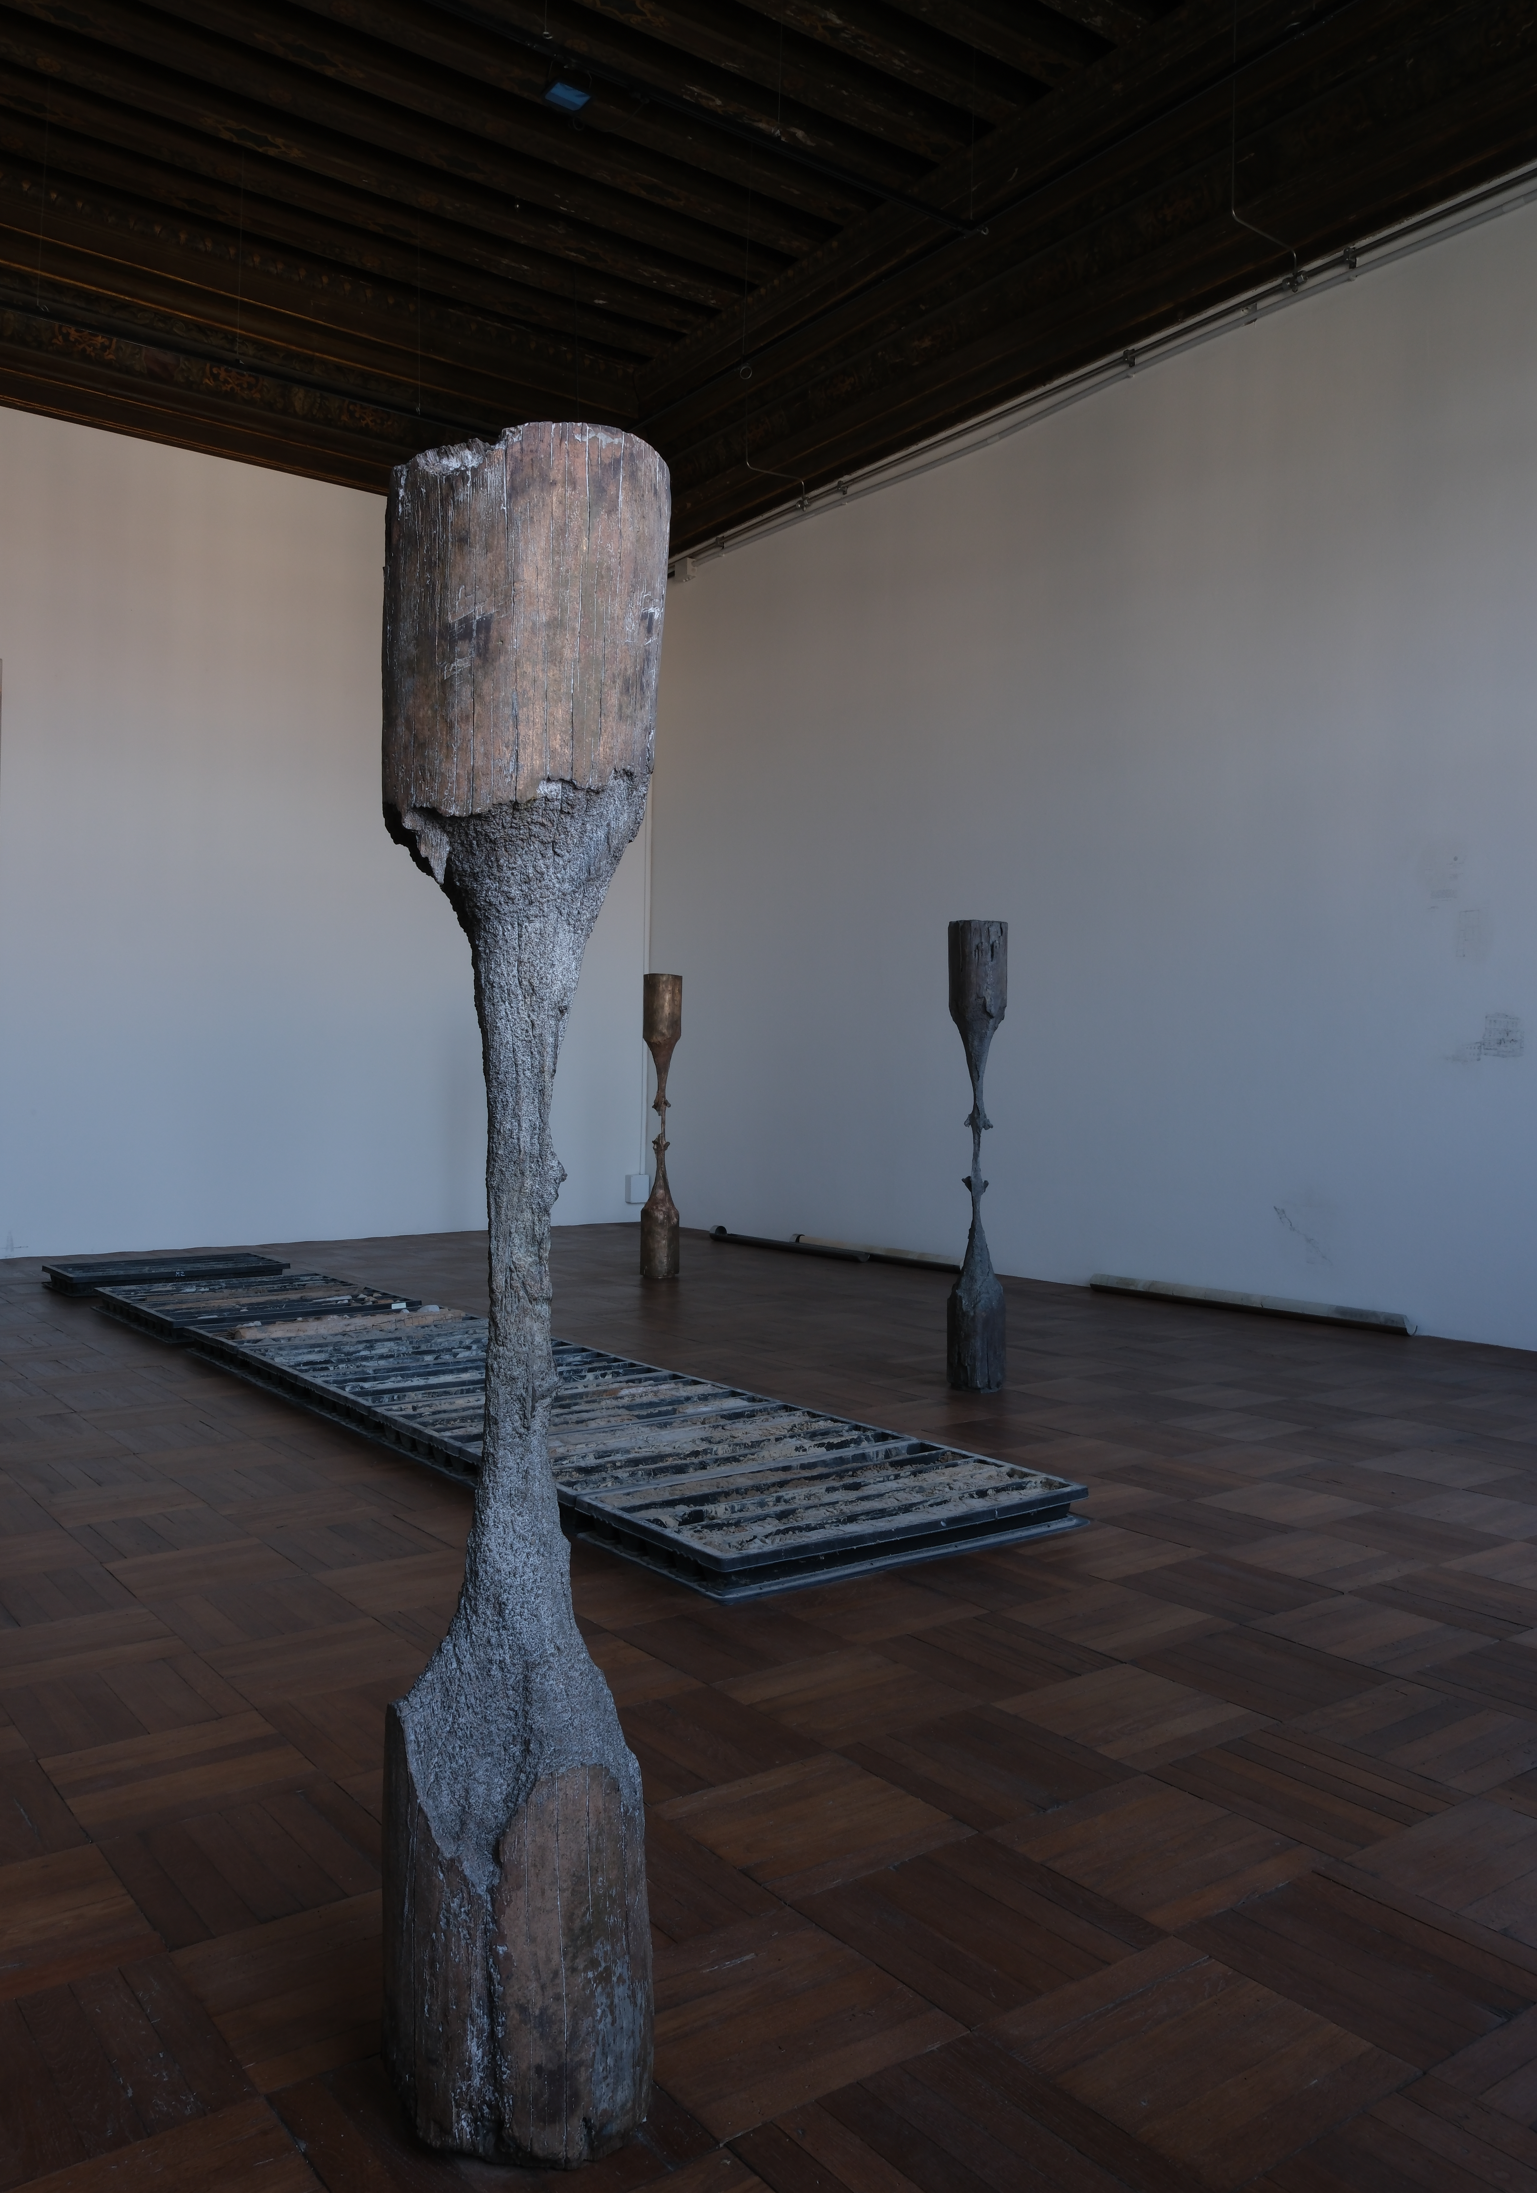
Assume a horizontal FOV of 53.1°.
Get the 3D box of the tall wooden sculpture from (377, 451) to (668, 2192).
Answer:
[{"bbox_3d":[-0.263,0.195,1.645,0.310,1.725,0.300,0,1,-9],"label":"tall wooden sculpture"}]

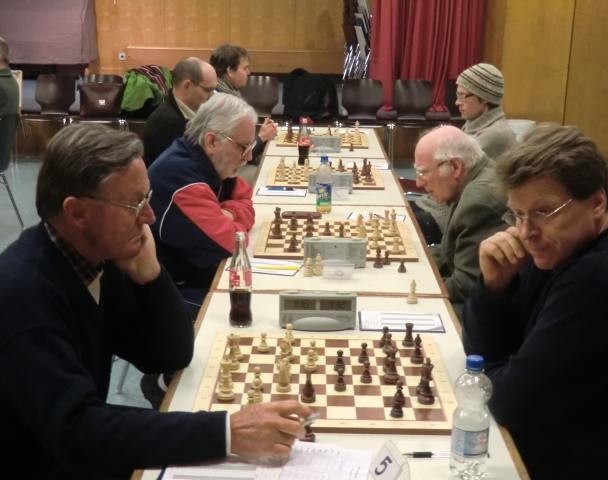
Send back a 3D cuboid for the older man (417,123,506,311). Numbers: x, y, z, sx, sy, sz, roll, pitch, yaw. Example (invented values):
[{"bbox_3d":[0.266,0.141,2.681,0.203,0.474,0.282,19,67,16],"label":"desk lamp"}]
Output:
[{"bbox_3d":[0.625,0.183,3.060,0.670,1.160,0.540,1,14,1],"label":"older man"}]

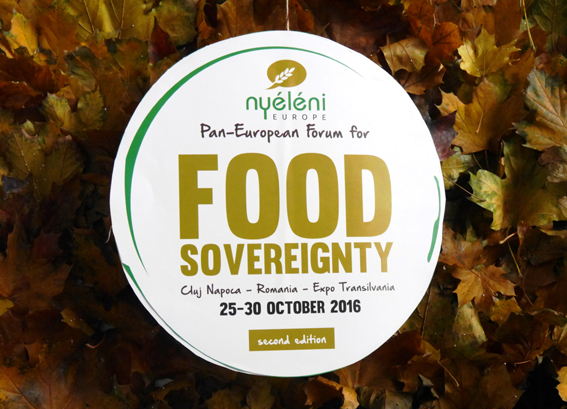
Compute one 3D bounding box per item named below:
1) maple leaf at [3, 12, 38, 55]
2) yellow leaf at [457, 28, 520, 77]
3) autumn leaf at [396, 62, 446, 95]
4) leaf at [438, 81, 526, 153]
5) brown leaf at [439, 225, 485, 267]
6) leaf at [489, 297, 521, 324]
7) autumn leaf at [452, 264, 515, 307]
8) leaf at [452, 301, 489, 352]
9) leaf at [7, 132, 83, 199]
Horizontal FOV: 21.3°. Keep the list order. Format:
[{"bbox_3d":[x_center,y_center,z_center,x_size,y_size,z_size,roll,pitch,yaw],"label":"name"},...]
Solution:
[{"bbox_3d":[-0.363,-0.236,2.095,0.060,0.022,0.072,-21,62,-11],"label":"maple leaf"},{"bbox_3d":[0.283,-0.209,2.083,0.083,0.025,0.077,4,60,2],"label":"yellow leaf"},{"bbox_3d":[0.183,-0.173,2.069,0.084,0.025,0.062,-19,62,-11],"label":"autumn leaf"},{"bbox_3d":[0.271,-0.120,2.048,0.120,0.030,0.111,-2,60,-1],"label":"leaf"},{"bbox_3d":[0.234,0.059,1.976,0.074,0.025,0.076,-9,60,-5],"label":"brown leaf"},{"bbox_3d":[0.283,0.137,1.945,0.050,0.020,0.052,17,61,9],"label":"leaf"},{"bbox_3d":[0.260,0.105,1.958,0.078,0.025,0.061,-4,60,-2],"label":"autumn leaf"},{"bbox_3d":[0.236,0.159,1.936,0.057,0.025,0.078,0,60,0],"label":"leaf"},{"bbox_3d":[-0.319,-0.050,2.020,0.107,0.025,0.105,-6,60,-4],"label":"leaf"}]

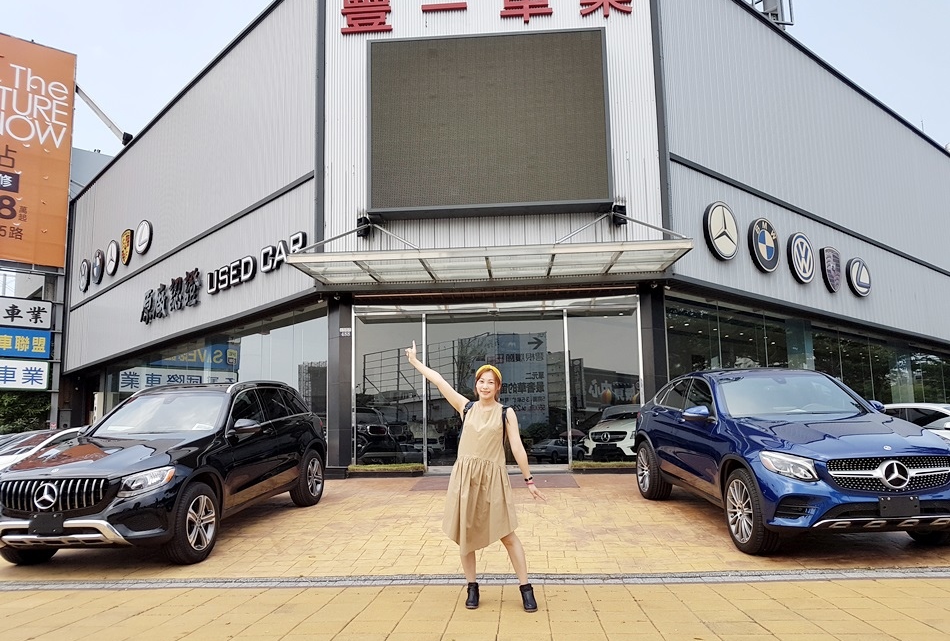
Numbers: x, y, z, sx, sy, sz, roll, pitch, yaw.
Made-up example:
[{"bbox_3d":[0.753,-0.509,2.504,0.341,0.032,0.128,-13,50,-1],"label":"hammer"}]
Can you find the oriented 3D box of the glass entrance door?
[{"bbox_3d":[0.351,1.074,12.095,4.878,2.827,0.150,-2,-10,4],"label":"glass entrance door"}]

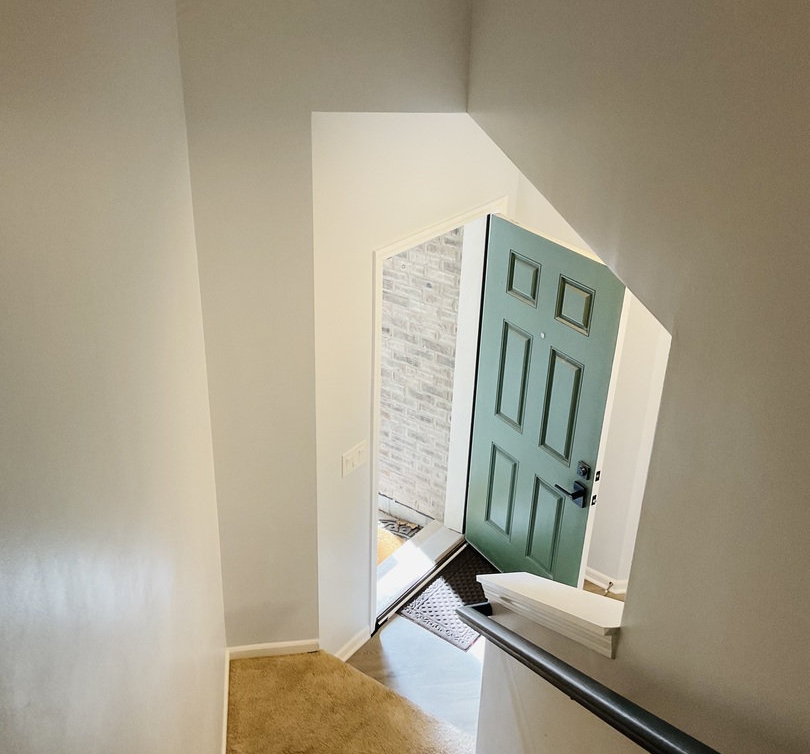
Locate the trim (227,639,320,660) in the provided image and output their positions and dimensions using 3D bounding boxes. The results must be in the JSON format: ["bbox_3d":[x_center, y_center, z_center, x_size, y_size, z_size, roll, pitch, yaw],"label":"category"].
[{"bbox_3d":[-0.622,1.295,4.298,0.429,0.075,0.015,-2,28,-8],"label":"trim"}]

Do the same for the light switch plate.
[{"bbox_3d":[-0.223,0.372,4.075,0.009,0.114,0.165,21,33,31],"label":"light switch plate"}]

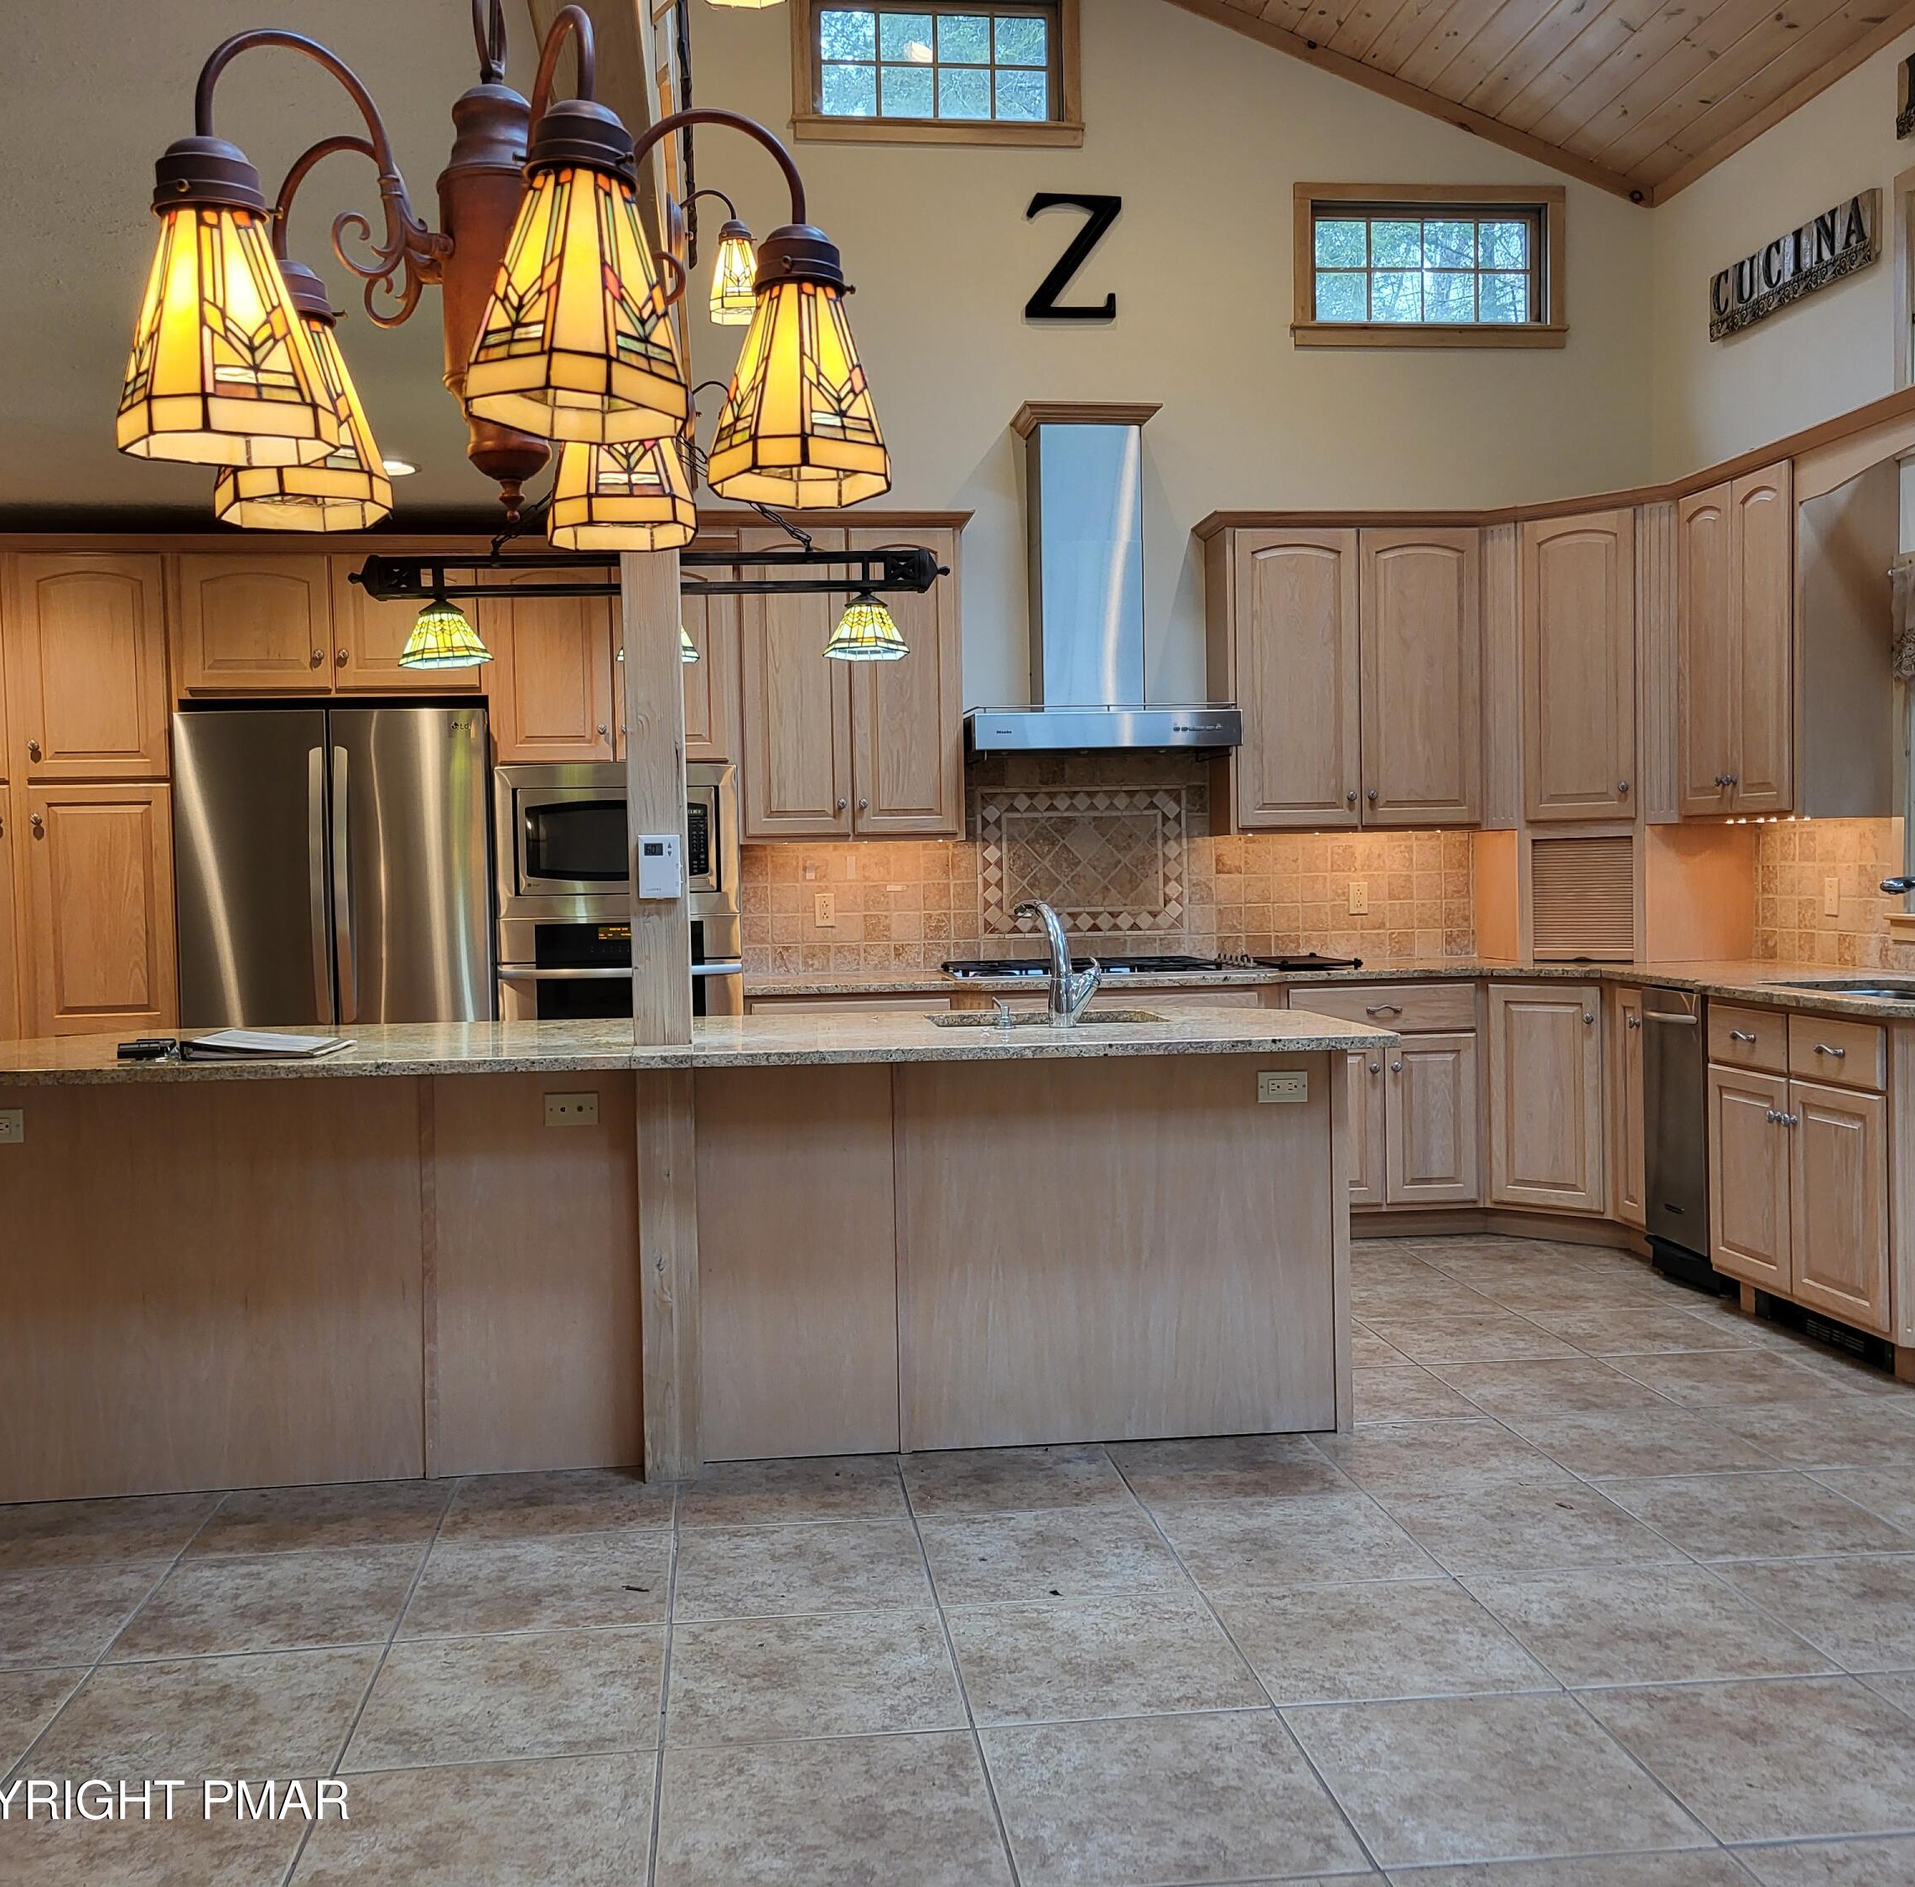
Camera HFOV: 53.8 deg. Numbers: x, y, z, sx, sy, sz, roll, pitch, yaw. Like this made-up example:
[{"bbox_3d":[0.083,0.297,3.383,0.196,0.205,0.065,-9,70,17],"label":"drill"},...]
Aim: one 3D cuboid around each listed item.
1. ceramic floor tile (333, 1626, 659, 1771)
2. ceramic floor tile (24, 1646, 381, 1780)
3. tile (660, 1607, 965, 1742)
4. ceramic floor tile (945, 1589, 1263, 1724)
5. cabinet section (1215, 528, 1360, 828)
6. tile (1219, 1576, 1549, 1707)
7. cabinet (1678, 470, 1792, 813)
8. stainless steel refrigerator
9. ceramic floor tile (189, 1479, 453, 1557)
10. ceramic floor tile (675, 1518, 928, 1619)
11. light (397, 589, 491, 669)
[{"bbox_3d":[-0.698,1.193,2.990,0.457,0.010,0.457,-1,2,-7],"label":"ceramic floor tile"},{"bbox_3d":[-1.144,1.178,2.879,0.457,0.010,0.457,-1,2,-7],"label":"ceramic floor tile"},{"bbox_3d":[-0.233,1.166,2.997,0.457,0.010,0.457,-1,2,-7],"label":"tile"},{"bbox_3d":[0.224,1.145,3.020,0.453,0.010,0.453,-1,2,-7],"label":"ceramic floor tile"},{"bbox_3d":[1.138,-0.907,6.630,0.454,1.035,0.325,-1,2,-7],"label":"cabinet section"},{"bbox_3d":[0.680,1.141,3.087,0.457,0.010,0.457,-1,2,-7],"label":"tile"},{"bbox_3d":[2.604,-0.928,5.932,0.340,1.040,0.650,-1,2,-7],"label":"cabinet"},{"bbox_3d":[-1.900,0.168,6.031,0.910,1.760,0.770,-1,2,-7],"label":"stainless steel refrigerator"},{"bbox_3d":[-1.253,1.148,3.793,0.457,0.010,0.430,-1,2,-7],"label":"ceramic floor tile"},{"bbox_3d":[-0.285,1.148,3.454,0.457,0.010,0.457,-1,2,-7],"label":"ceramic floor tile"},{"bbox_3d":[-1.185,-0.722,4.363,0.210,0.180,0.210,-1,2,-7],"label":"light"}]

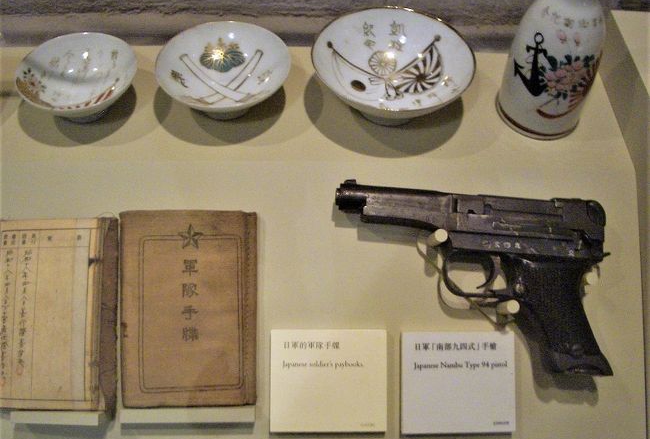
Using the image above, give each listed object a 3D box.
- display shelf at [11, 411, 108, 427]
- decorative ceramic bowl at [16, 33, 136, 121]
[{"bbox_3d":[-0.176,0.131,0.439,0.058,0.018,0.009,0,83,-1],"label":"display shelf"},{"bbox_3d":[-0.179,-0.097,0.490,0.086,0.035,0.086,0,52,-1],"label":"decorative ceramic bowl"}]

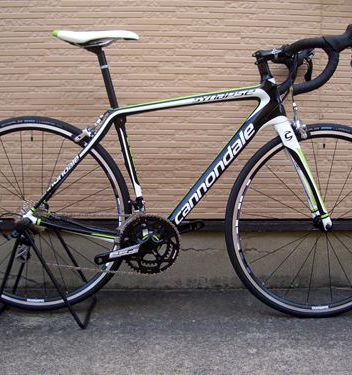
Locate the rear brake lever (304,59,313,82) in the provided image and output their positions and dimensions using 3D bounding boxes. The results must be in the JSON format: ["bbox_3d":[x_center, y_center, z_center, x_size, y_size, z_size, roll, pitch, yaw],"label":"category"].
[{"bbox_3d":[0.494,-0.424,1.870,0.034,0.100,0.020,0,6,-4],"label":"rear brake lever"}]

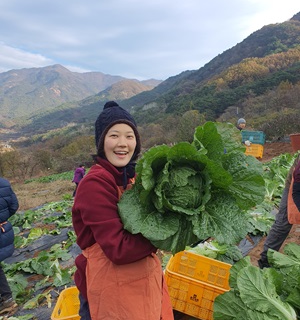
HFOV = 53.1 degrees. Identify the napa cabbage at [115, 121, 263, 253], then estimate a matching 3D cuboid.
[{"bbox_3d":[0.155,0.105,1.130,0.510,0.460,0.340,-1,-13,4],"label":"napa cabbage"}]

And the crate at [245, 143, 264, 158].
[{"bbox_3d":[2.390,-0.200,7.050,0.520,0.315,0.365,6,6,25],"label":"crate"}]

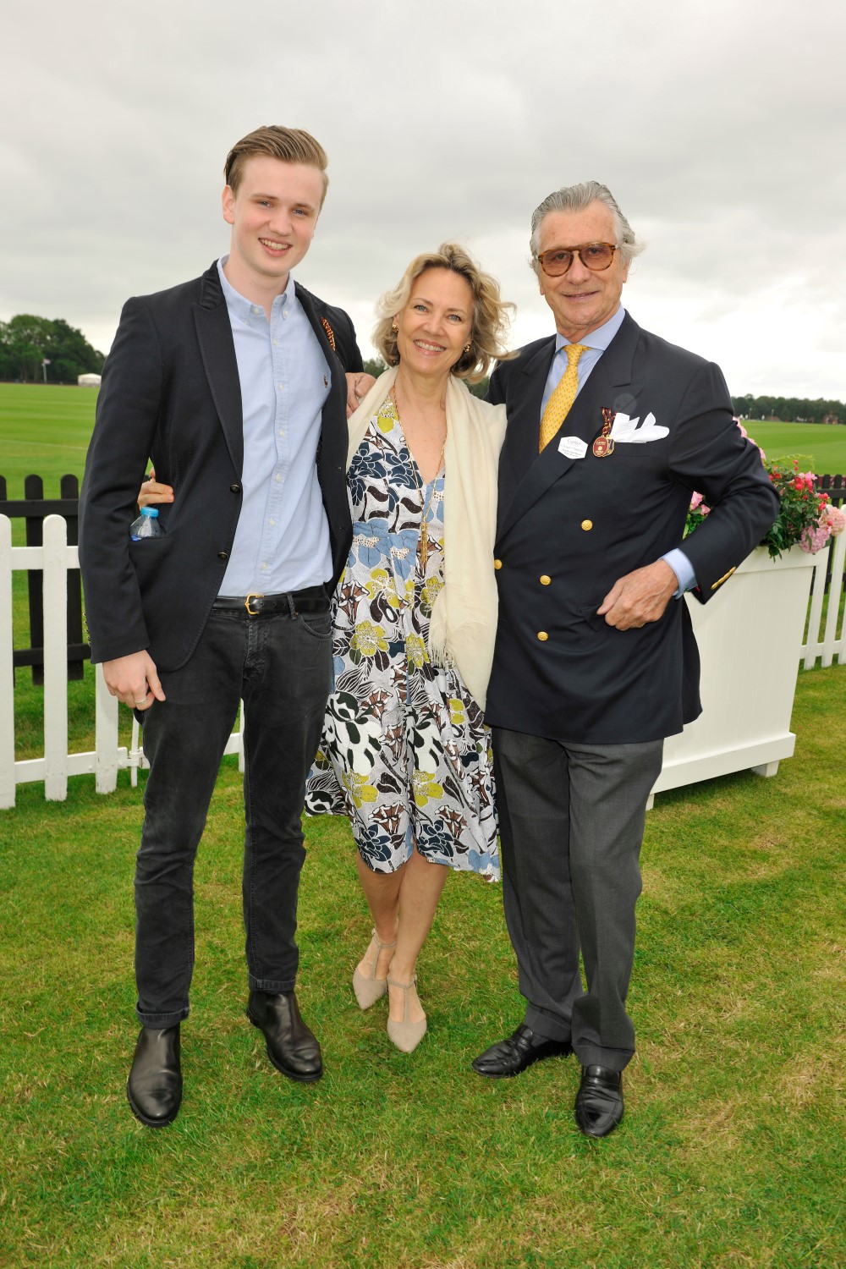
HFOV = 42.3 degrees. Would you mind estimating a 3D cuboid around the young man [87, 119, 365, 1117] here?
[{"bbox_3d":[-0.371,0.004,2.164,0.630,1.880,0.440,-2,13,-21],"label":"young man"}]

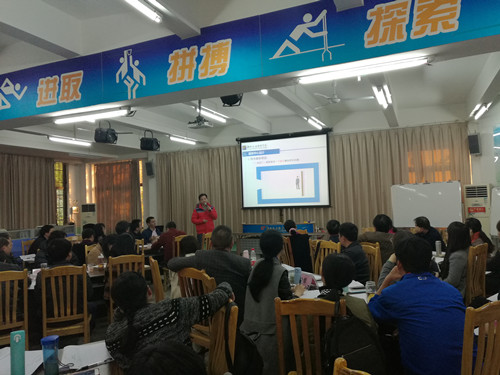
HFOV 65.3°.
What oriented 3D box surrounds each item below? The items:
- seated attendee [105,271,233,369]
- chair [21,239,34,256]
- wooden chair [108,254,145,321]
[{"bbox_3d":[-0.470,1.074,2.300,0.720,1.200,0.680,-2,-2,-20],"label":"seated attendee"},{"bbox_3d":[-3.897,1.476,7.272,0.500,0.980,0.430,-3,-2,37],"label":"chair"},{"bbox_3d":[-1.507,1.316,4.719,0.440,1.025,0.520,-1,-2,-26],"label":"wooden chair"}]

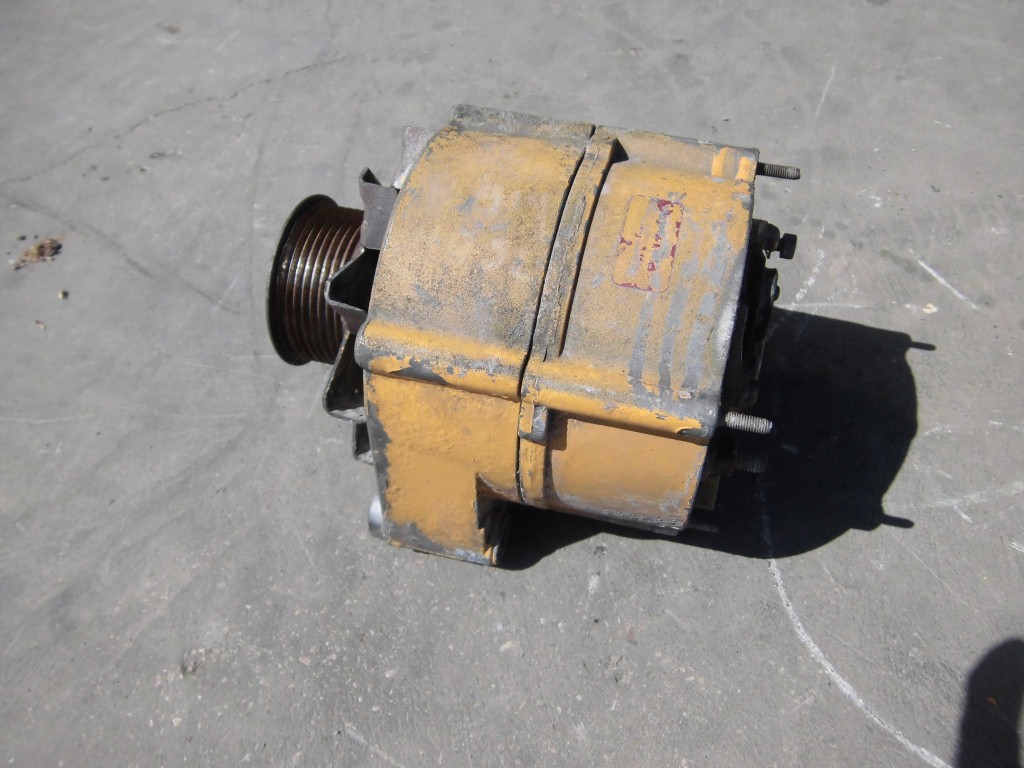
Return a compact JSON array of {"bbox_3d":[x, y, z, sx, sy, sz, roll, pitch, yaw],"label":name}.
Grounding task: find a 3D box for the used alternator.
[{"bbox_3d":[0.004,-0.024,0.312,0.190,0.148,0.156,11,50,12],"label":"used alternator"}]

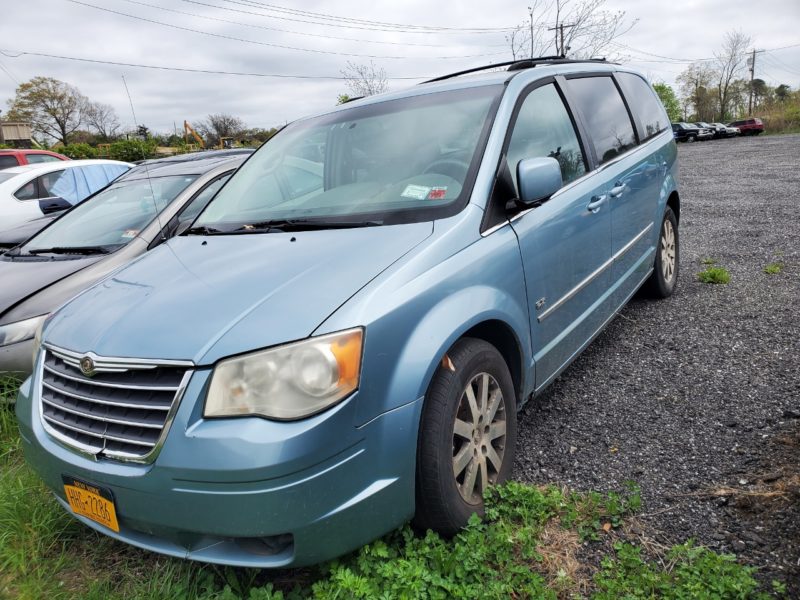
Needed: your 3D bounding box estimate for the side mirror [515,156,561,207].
[{"bbox_3d":[0.539,-0.457,2.269,0.210,0.185,0.140,1,17,36],"label":"side mirror"}]

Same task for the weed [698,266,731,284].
[{"bbox_3d":[2.503,-0.179,4.782,0.250,0.090,0.240,3,17,30],"label":"weed"}]

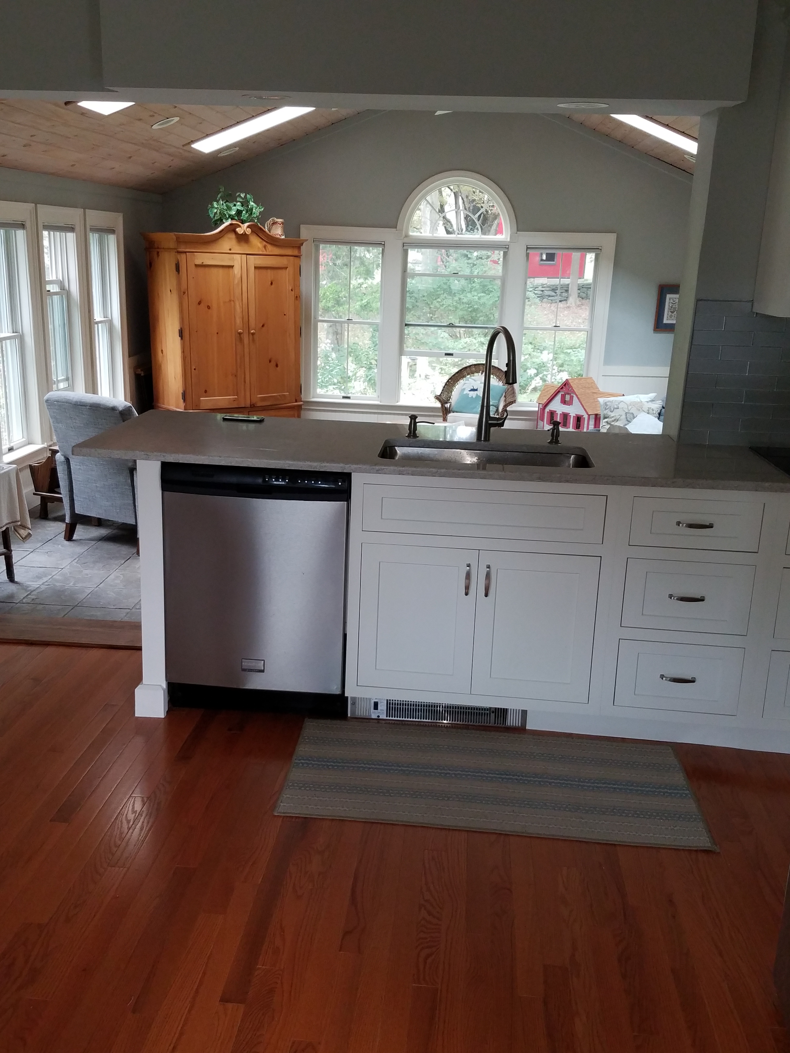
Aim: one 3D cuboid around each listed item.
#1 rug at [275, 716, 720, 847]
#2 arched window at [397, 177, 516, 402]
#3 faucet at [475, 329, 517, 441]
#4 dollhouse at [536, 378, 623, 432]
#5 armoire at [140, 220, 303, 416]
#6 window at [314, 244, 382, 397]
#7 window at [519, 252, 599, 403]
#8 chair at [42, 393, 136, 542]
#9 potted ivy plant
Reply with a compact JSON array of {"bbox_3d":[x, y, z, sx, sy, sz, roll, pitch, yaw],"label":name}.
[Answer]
[{"bbox_3d":[0.284,0.765,2.413,1.221,0.010,0.518,3,16,4],"label":"rug"},{"bbox_3d":[0.560,-2.160,7.291,1.037,2.014,0.120,2,16,2],"label":"arched window"},{"bbox_3d":[0.370,-0.477,2.714,0.100,0.400,0.215,-3,17,-17],"label":"faucet"},{"bbox_3d":[1.339,-0.886,5.736,0.430,0.399,0.680,-12,22,-40],"label":"dollhouse"},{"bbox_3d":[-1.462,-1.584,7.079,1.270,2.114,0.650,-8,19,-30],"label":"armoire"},{"bbox_3d":[-0.443,-1.910,7.404,0.635,1.405,0.100,2,16,2],"label":"window"},{"bbox_3d":[1.511,-1.848,7.345,0.665,1.375,0.100,2,16,2],"label":"window"},{"bbox_3d":[-1.638,-0.373,5.003,0.680,0.951,0.780,9,18,24],"label":"chair"},{"bbox_3d":[-1.348,-2.650,6.706,0.474,0.415,0.400,-8,19,-30],"label":"potted ivy plant"}]

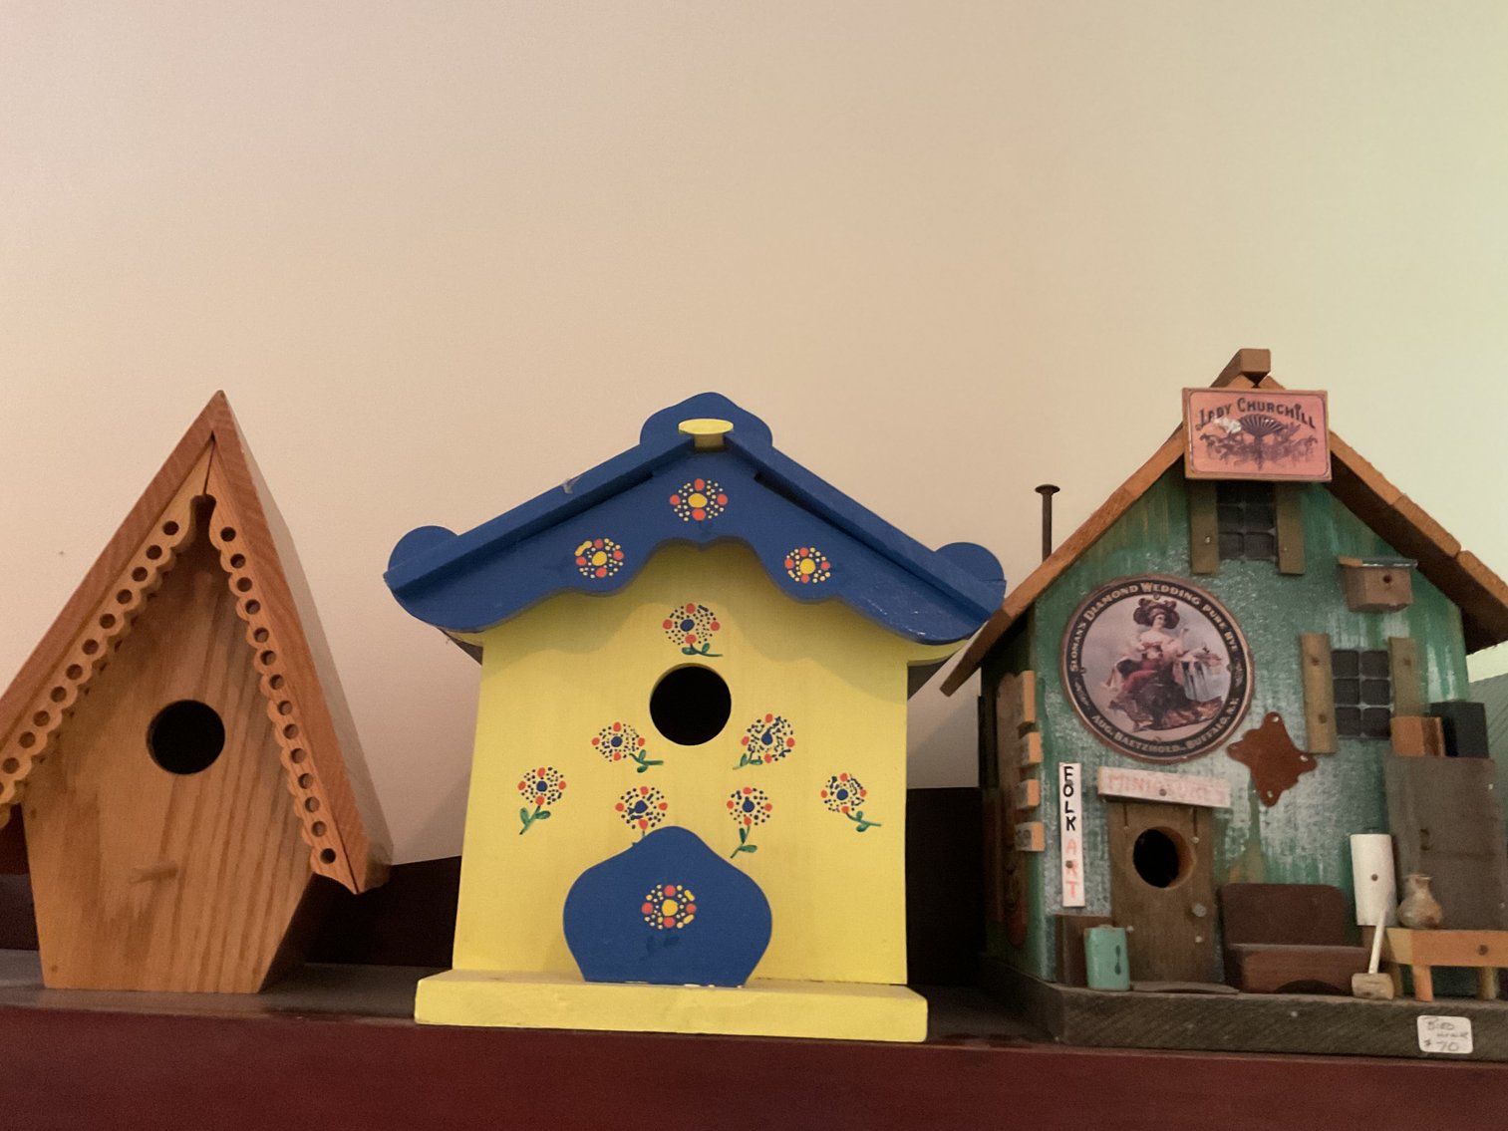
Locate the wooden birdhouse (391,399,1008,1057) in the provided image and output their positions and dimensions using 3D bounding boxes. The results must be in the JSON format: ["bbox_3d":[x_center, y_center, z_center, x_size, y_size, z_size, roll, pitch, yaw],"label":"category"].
[{"bbox_3d":[-0.028,0.083,0.658,0.265,0.273,0.273,2,-14,0],"label":"wooden birdhouse"}]

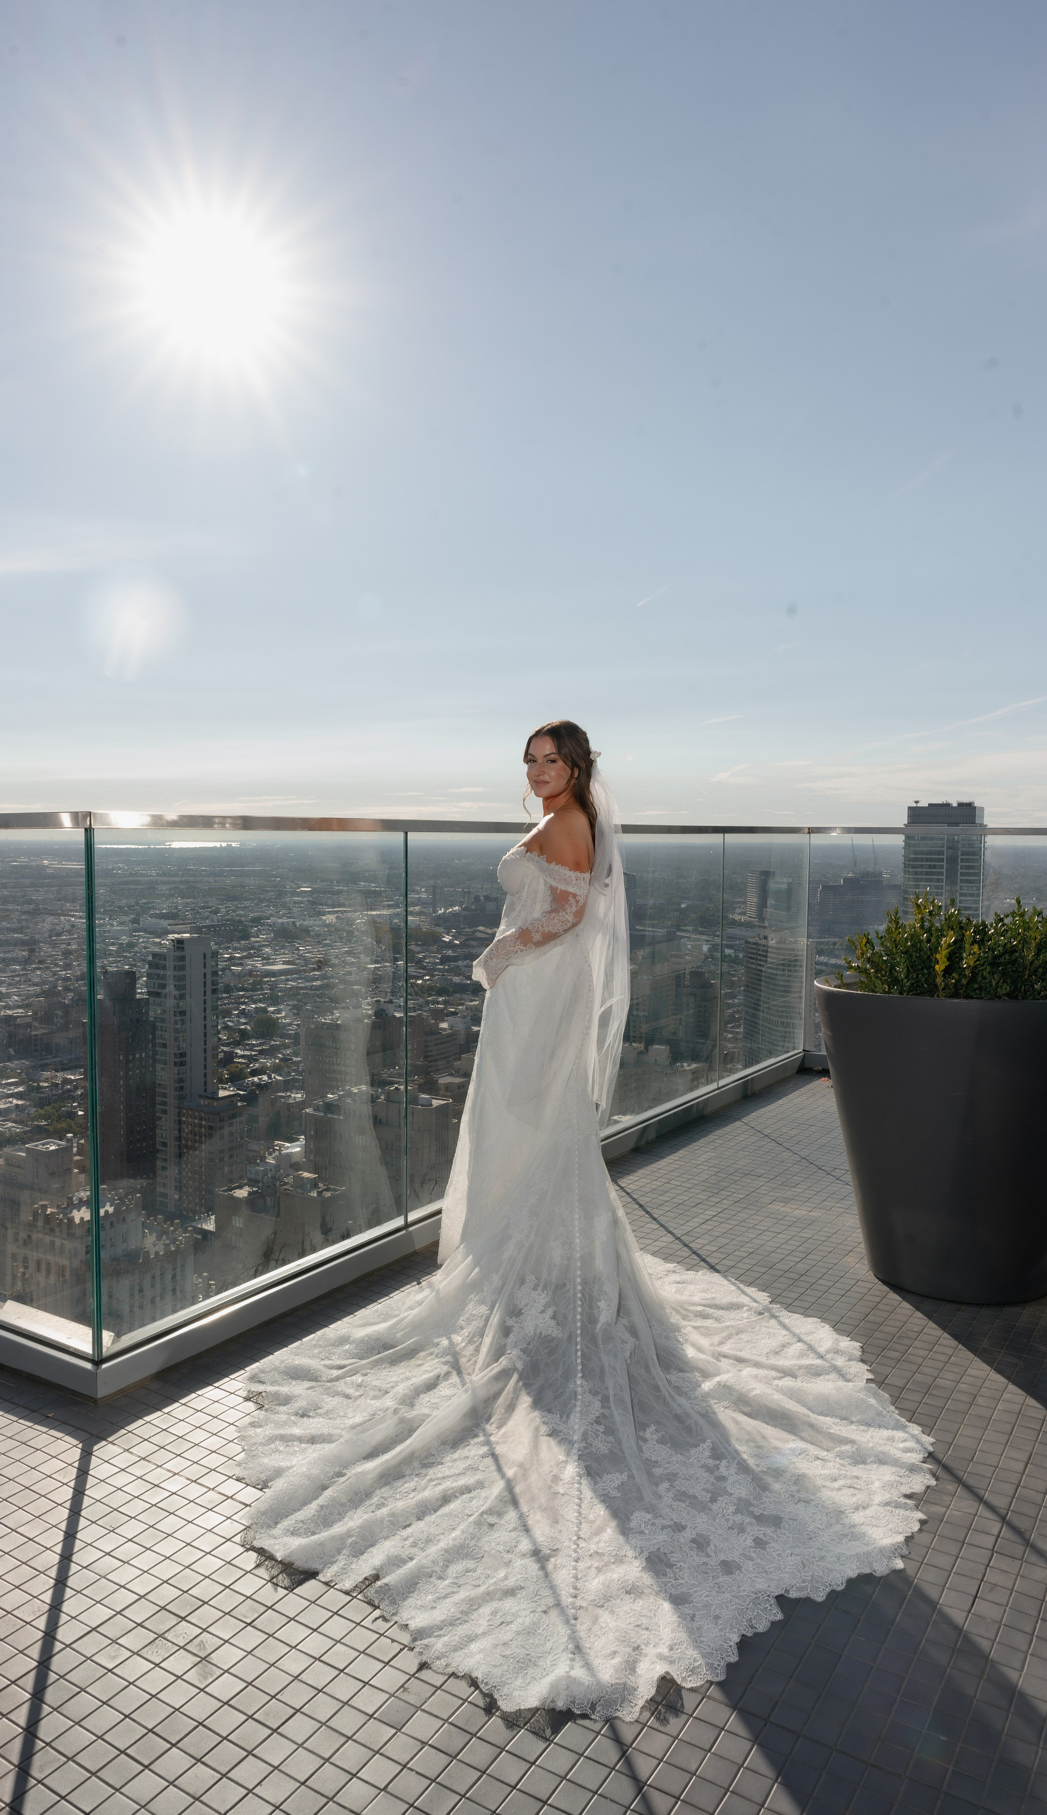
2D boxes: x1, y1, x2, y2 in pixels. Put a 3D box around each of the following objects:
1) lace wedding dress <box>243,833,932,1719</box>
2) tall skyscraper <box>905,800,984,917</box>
[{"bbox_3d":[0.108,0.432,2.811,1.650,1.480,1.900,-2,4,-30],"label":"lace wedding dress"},{"bbox_3d":[208.855,37.979,607.471,33.000,180.000,26.000,2,4,30],"label":"tall skyscraper"}]

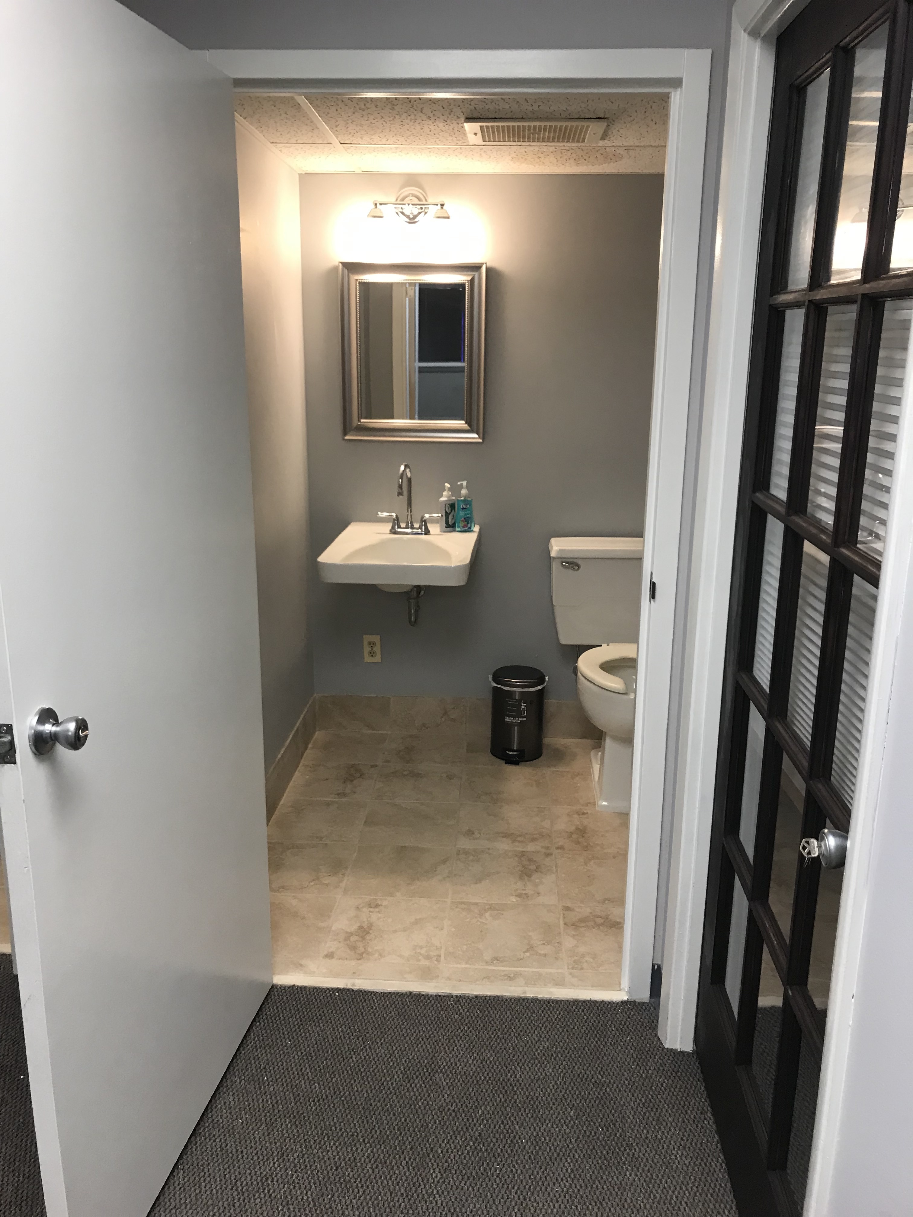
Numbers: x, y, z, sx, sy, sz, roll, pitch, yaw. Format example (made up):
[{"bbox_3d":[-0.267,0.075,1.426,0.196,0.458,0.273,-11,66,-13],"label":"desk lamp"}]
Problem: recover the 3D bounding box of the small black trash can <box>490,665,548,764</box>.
[{"bbox_3d":[0.235,0.404,3.810,0.205,0.335,0.230,3,15,10],"label":"small black trash can"}]

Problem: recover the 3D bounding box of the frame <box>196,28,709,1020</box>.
[{"bbox_3d":[-0.028,-0.080,2.204,1.014,2.075,0.130,1,15,3],"label":"frame"}]

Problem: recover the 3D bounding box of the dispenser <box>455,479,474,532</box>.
[{"bbox_3d":[0.034,-0.377,3.625,0.066,0.188,0.045,1,15,3],"label":"dispenser"}]

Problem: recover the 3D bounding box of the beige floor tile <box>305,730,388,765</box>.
[{"bbox_3d":[-0.433,0.552,3.892,0.292,0.010,0.315,1,15,3],"label":"beige floor tile"}]

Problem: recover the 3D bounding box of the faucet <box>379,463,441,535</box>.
[{"bbox_3d":[-0.171,-0.391,3.530,0.236,0.259,0.150,2,15,5],"label":"faucet"}]

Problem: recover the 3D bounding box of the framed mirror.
[{"bbox_3d":[-0.161,-0.938,3.628,0.528,0.635,0.040,1,15,3],"label":"framed mirror"}]

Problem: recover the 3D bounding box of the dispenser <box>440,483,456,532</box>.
[{"bbox_3d":[-0.030,-0.375,3.629,0.061,0.181,0.050,-4,15,-17],"label":"dispenser"}]

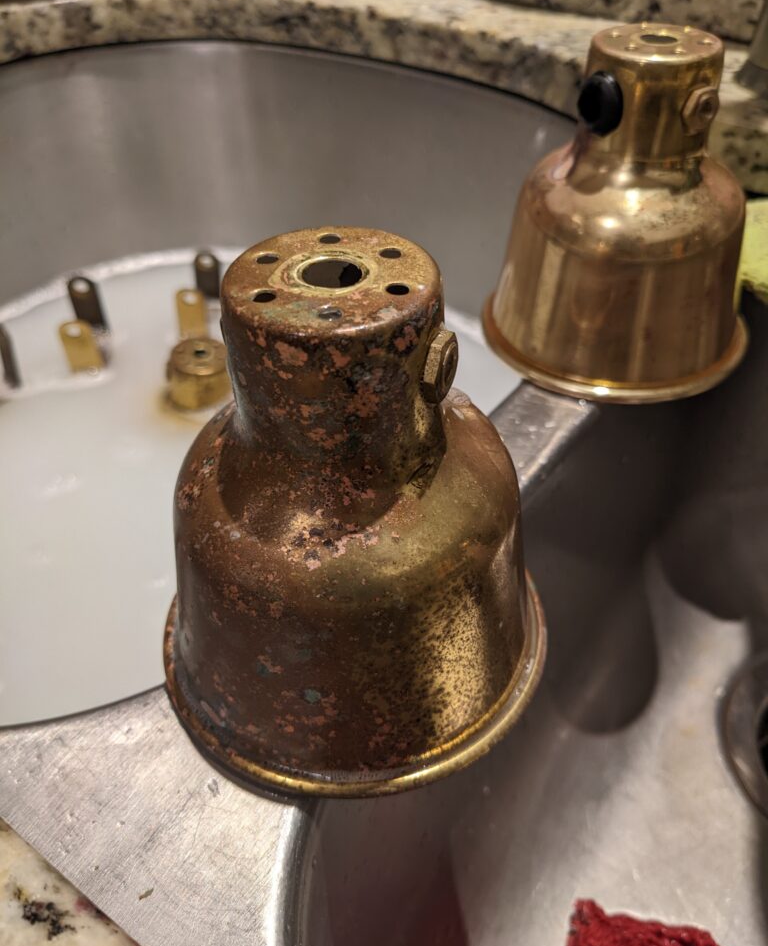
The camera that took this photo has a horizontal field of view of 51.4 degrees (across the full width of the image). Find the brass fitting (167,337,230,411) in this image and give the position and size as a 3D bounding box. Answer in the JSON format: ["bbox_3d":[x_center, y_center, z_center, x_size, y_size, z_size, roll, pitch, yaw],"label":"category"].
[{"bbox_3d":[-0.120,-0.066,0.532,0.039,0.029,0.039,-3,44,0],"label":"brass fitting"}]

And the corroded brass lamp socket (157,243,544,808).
[{"bbox_3d":[-0.008,0.001,0.163,0.091,0.094,0.091,28,51,27],"label":"corroded brass lamp socket"}]

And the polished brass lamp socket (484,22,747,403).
[{"bbox_3d":[0.079,-0.086,0.252,0.091,0.094,0.091,-2,45,2],"label":"polished brass lamp socket"}]

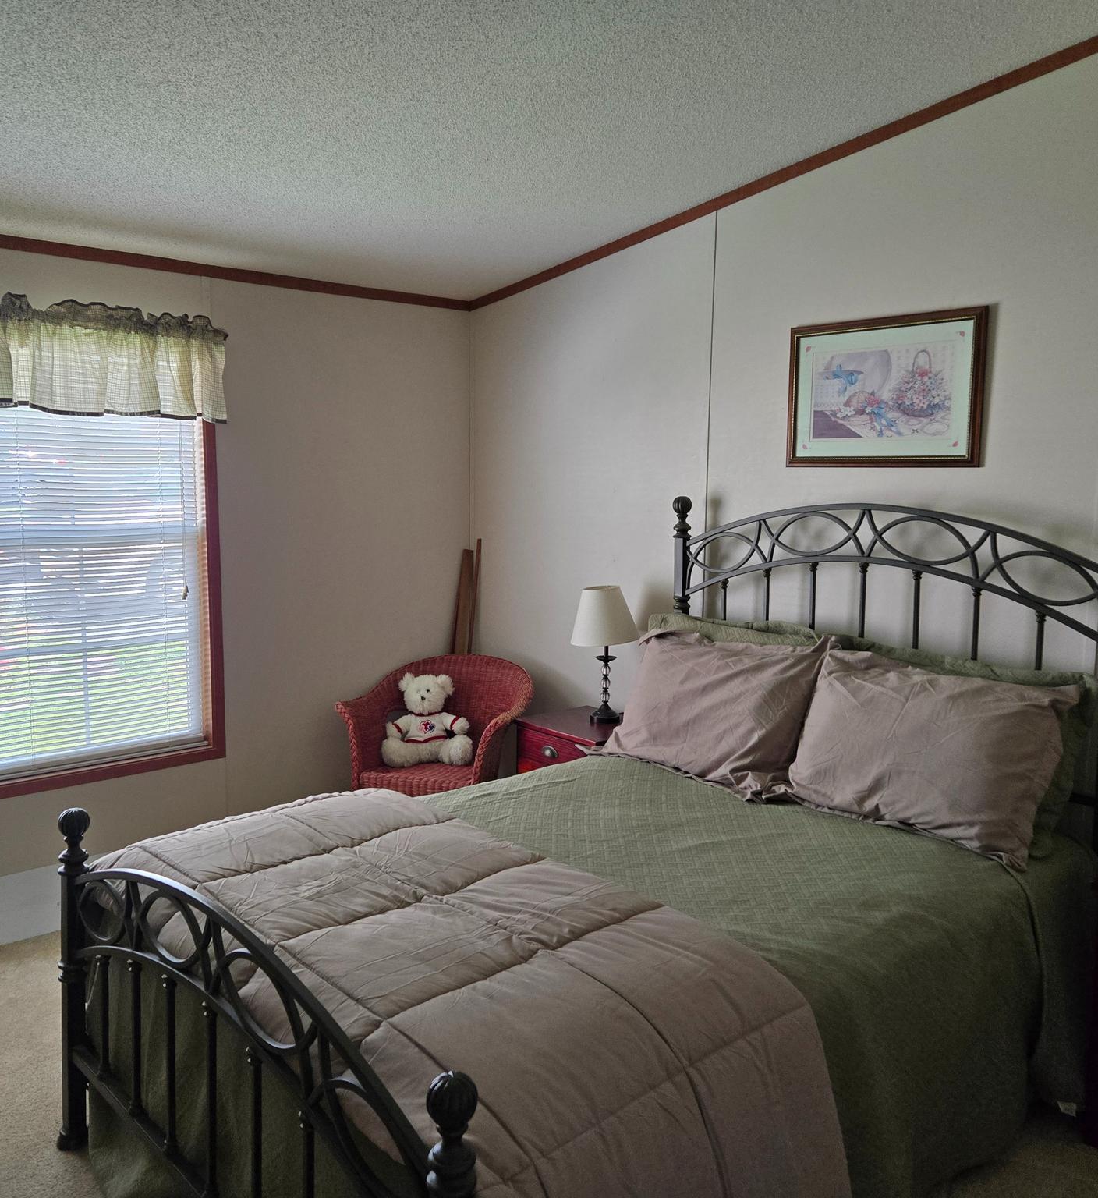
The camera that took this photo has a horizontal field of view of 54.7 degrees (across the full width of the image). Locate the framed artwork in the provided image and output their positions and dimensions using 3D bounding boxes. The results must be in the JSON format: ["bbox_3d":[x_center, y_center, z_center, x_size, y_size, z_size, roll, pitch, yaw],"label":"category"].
[{"bbox_3d":[0.910,-0.570,2.939,0.025,0.405,0.597,-6,10,-42],"label":"framed artwork"}]

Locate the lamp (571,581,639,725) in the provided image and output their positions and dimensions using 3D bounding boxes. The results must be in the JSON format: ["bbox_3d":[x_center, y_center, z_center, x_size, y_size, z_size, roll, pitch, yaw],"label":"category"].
[{"bbox_3d":[0.190,0.194,3.660,0.240,0.458,0.240,0,7,0],"label":"lamp"}]

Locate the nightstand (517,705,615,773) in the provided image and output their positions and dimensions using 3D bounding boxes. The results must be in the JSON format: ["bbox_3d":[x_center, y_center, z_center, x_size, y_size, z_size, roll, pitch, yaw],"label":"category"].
[{"bbox_3d":[0.137,0.726,3.680,0.335,0.603,0.440,-5,9,-38],"label":"nightstand"}]

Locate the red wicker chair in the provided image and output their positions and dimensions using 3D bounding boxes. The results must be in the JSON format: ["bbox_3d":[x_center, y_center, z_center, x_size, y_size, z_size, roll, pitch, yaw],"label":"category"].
[{"bbox_3d":[-0.380,0.618,3.903,0.650,0.755,0.580,2,7,16],"label":"red wicker chair"}]

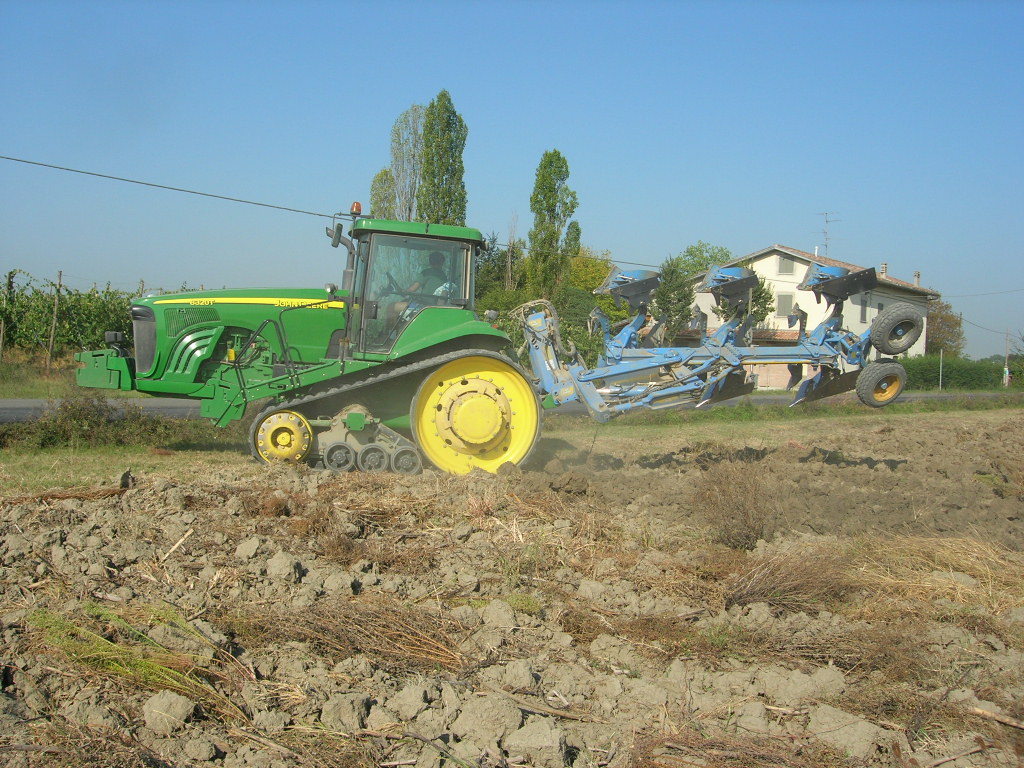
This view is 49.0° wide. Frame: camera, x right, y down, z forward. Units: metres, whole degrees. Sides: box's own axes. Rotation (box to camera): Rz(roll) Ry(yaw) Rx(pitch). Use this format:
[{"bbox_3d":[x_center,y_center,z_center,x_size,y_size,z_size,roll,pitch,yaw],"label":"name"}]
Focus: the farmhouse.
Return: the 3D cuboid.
[{"bbox_3d":[20.994,-4.229,76.887,11.800,8.900,18.300,1,1,32],"label":"farmhouse"}]

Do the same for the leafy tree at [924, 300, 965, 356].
[{"bbox_3d":[34.000,-3.600,90.000,5.600,7.200,5.600,0,1,0],"label":"leafy tree"}]

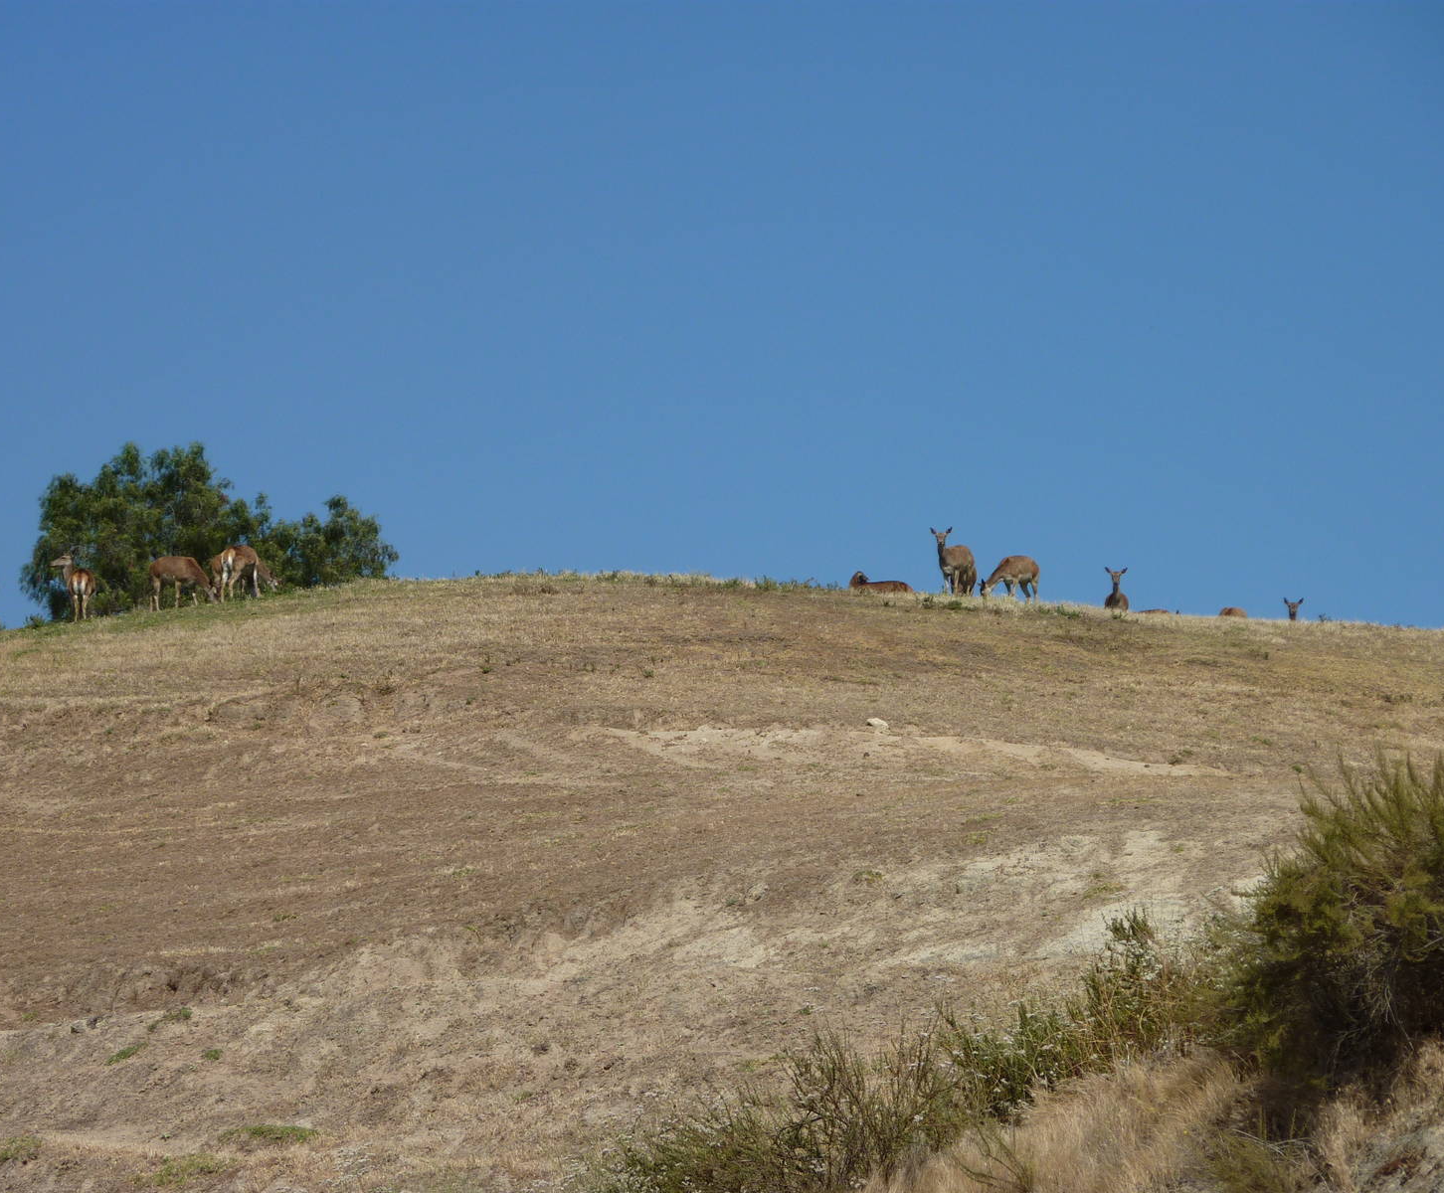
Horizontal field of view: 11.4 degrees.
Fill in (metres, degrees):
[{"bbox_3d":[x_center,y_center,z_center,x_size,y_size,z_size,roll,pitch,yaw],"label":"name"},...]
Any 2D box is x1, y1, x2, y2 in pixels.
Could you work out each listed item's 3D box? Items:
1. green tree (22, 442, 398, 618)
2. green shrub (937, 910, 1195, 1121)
[{"bbox_3d":[-11.650,-1.116,165.000,8.500,4.800,7.000,0,-6,0],"label":"green tree"},{"bbox_3d":[2.216,2.649,46.000,1.650,1.300,1.300,0,-6,0],"label":"green shrub"}]

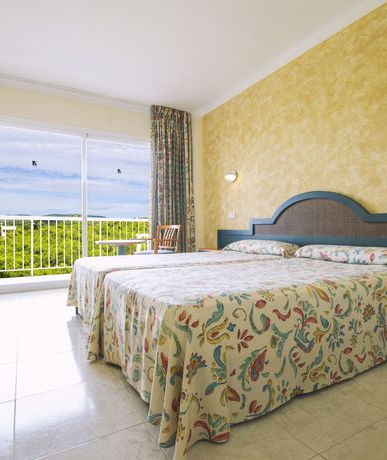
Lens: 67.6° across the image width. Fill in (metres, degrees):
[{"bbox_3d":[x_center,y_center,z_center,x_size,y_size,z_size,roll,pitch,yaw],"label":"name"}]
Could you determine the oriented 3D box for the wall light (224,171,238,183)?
[{"bbox_3d":[0.514,-0.737,4.009,0.100,0.165,0.225,0,0,-30],"label":"wall light"}]

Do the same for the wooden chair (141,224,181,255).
[{"bbox_3d":[-0.494,0.347,3.951,0.570,0.830,0.550,0,0,-42],"label":"wooden chair"}]

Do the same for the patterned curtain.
[{"bbox_3d":[-0.298,-0.542,4.361,0.708,2.546,0.170,0,0,-28],"label":"patterned curtain"}]

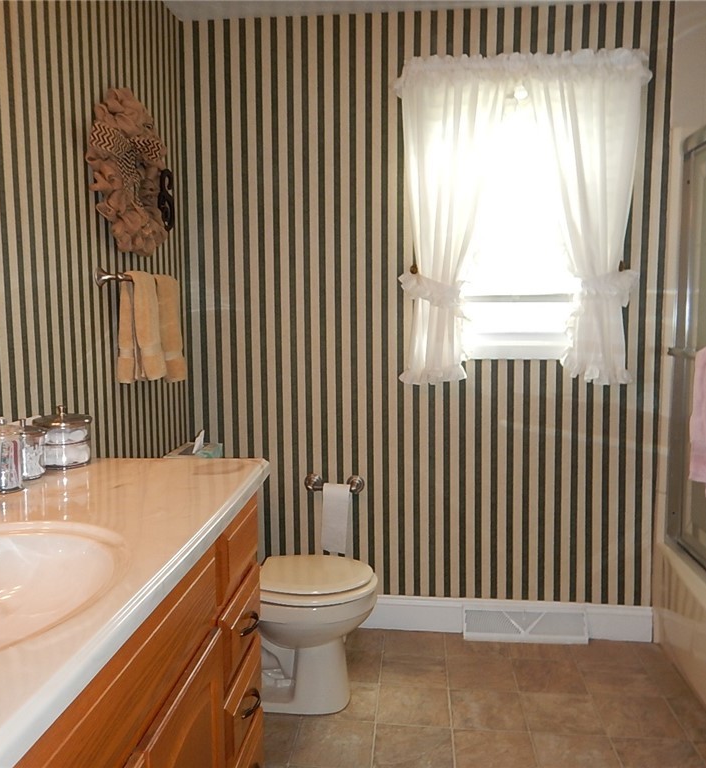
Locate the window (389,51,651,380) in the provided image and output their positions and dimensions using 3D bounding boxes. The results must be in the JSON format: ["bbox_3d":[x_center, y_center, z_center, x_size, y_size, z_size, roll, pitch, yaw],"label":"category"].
[{"bbox_3d":[0.605,-0.595,2.612,0.893,1.179,0.100,0,6,5],"label":"window"}]

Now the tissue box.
[{"bbox_3d":[-0.512,0.259,2.301,0.123,0.090,0.242,0,6,5],"label":"tissue box"}]

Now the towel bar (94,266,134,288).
[{"bbox_3d":[-0.659,-0.324,2.223,0.077,0.055,0.510,0,6,5],"label":"towel bar"}]

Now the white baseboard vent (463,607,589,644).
[{"bbox_3d":[0.667,0.931,2.752,0.468,0.118,0.068,0,6,5],"label":"white baseboard vent"}]

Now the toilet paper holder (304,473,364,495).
[{"bbox_3d":[-0.071,0.387,2.765,0.228,0.070,0.080,0,6,5],"label":"toilet paper holder"}]

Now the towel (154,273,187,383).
[{"bbox_3d":[-0.619,-0.178,2.320,0.090,0.352,0.230,0,6,5],"label":"towel"}]

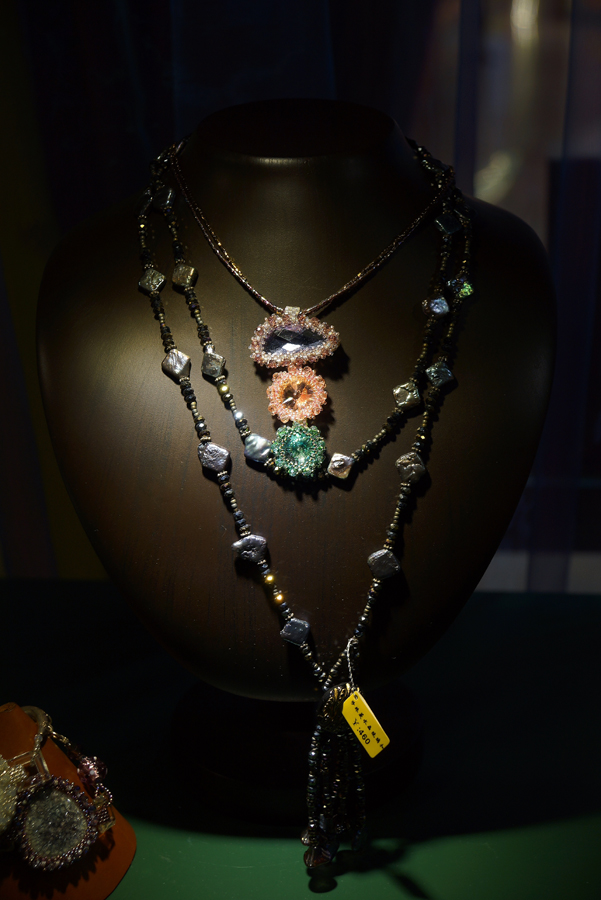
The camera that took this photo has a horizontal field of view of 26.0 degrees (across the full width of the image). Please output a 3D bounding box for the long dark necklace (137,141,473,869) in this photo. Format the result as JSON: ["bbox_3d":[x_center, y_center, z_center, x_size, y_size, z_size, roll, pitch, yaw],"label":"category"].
[{"bbox_3d":[0.003,0.028,0.667,0.160,0.330,0.180,0,26,0],"label":"long dark necklace"}]

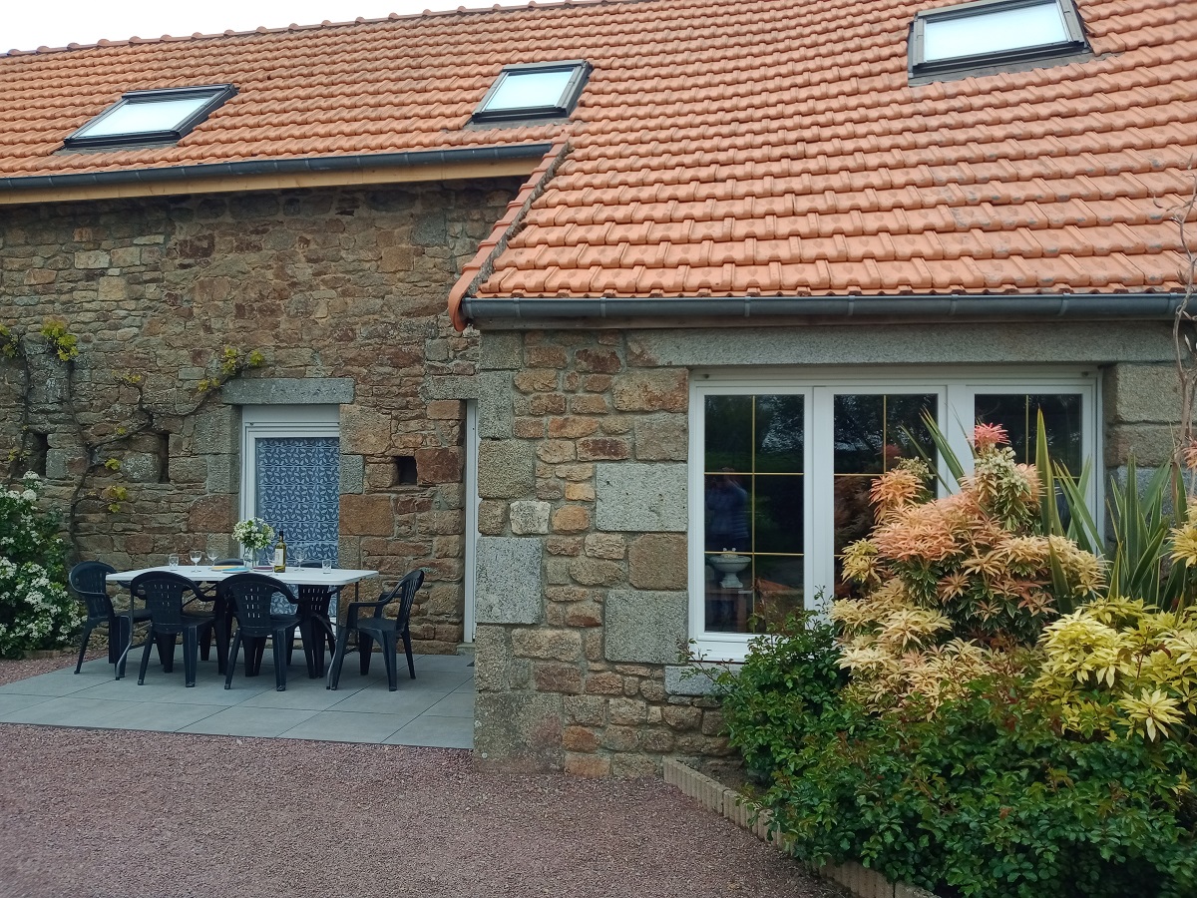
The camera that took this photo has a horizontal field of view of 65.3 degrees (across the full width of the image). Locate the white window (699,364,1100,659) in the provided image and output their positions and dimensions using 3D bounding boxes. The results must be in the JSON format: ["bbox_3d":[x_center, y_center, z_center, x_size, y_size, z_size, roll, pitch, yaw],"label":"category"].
[{"bbox_3d":[1.440,0.327,4.617,1.965,1.460,0.090,0,-2,7],"label":"white window"}]

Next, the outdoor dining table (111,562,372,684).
[{"bbox_3d":[-2.552,1.273,6.795,1.790,0.735,0.745,0,-2,9],"label":"outdoor dining table"}]

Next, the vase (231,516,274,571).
[{"bbox_3d":[-2.608,0.714,7.064,0.290,0.375,0.280,0,-2,9],"label":"vase"}]

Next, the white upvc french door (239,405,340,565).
[{"bbox_3d":[-2.599,0.631,8.064,1.000,2.030,0.090,0,-2,8],"label":"white upvc french door"}]

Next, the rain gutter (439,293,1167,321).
[{"bbox_3d":[1.046,-0.664,4.414,3.435,0.085,0.115,1,-2,7],"label":"rain gutter"}]

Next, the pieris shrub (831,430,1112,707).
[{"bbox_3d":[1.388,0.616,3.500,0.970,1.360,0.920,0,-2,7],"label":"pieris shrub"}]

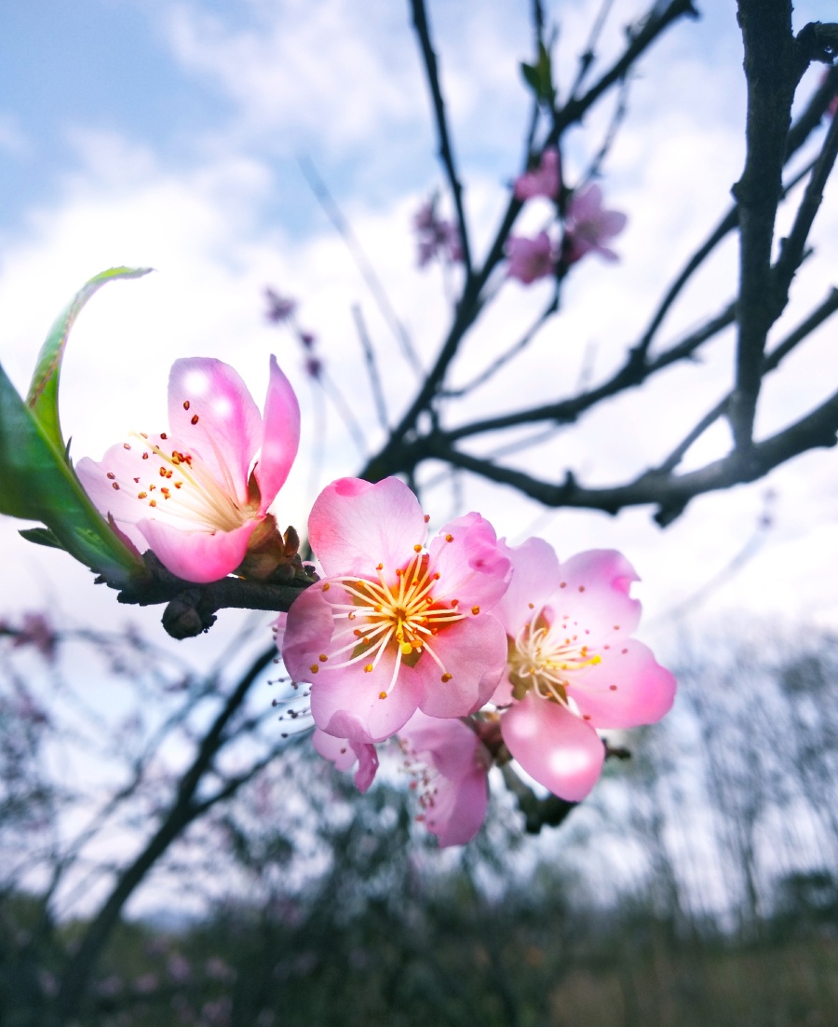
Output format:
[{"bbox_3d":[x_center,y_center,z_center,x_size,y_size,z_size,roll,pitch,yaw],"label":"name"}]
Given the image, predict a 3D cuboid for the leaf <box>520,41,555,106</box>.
[{"bbox_3d":[0.064,-0.236,0.450,0.017,0.031,0.015,-9,-28,17],"label":"leaf"}]

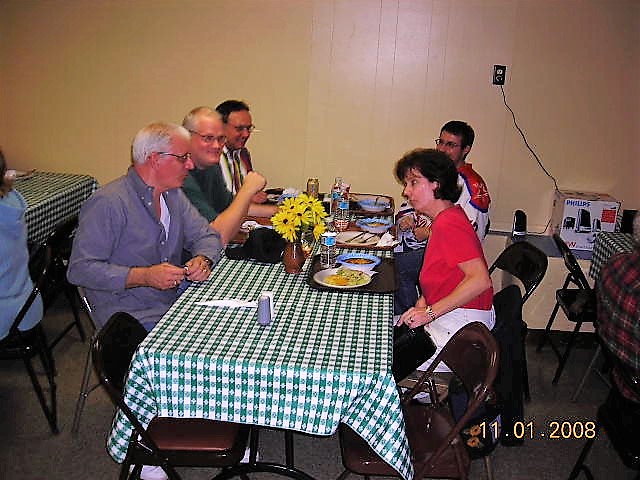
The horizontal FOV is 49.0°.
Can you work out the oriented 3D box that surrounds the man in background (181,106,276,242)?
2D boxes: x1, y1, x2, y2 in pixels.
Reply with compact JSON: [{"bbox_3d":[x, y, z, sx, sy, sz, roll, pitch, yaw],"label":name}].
[{"bbox_3d":[-0.557,0.099,3.149,0.680,1.360,0.550,8,16,16],"label":"man in background"}]

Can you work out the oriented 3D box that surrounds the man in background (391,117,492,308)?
[{"bbox_3d":[0.522,0.061,3.578,0.740,1.320,0.530,-2,16,-17],"label":"man in background"}]

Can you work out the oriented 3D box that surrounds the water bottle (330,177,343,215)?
[{"bbox_3d":[0.101,-0.250,3.936,0.066,0.206,0.066,4,15,5],"label":"water bottle"}]

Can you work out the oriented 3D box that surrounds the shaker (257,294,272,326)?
[{"bbox_3d":[-0.178,0.230,2.321,0.043,0.100,0.043,4,15,5],"label":"shaker"}]

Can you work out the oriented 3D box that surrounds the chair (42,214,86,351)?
[{"bbox_3d":[-1.499,0.235,3.620,0.480,0.770,0.460,4,15,5],"label":"chair"}]

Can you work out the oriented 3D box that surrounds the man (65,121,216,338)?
[{"bbox_3d":[-0.590,0.189,2.893,0.750,1.320,0.560,10,16,24],"label":"man"}]

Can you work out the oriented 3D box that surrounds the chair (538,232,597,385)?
[{"bbox_3d":[1.450,0.356,3.761,0.500,0.775,0.460,7,15,12],"label":"chair"}]

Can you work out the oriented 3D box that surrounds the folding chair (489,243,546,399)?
[{"bbox_3d":[0.836,0.357,3.613,0.480,0.760,0.460,1,15,-6],"label":"folding chair"}]

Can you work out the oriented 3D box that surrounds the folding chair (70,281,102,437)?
[{"bbox_3d":[-0.737,0.432,3.023,0.480,0.770,0.460,8,16,17],"label":"folding chair"}]

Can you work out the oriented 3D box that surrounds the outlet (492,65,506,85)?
[{"bbox_3d":[1.047,-0.959,4.094,0.071,0.115,0.030,4,15,5],"label":"outlet"}]

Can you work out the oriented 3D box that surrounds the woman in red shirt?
[{"bbox_3d":[0.399,0.304,2.721,0.630,1.300,0.460,6,15,9],"label":"woman in red shirt"}]

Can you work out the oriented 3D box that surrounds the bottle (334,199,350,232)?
[{"bbox_3d":[0.122,-0.143,3.568,0.064,0.185,0.064,4,15,5],"label":"bottle"}]

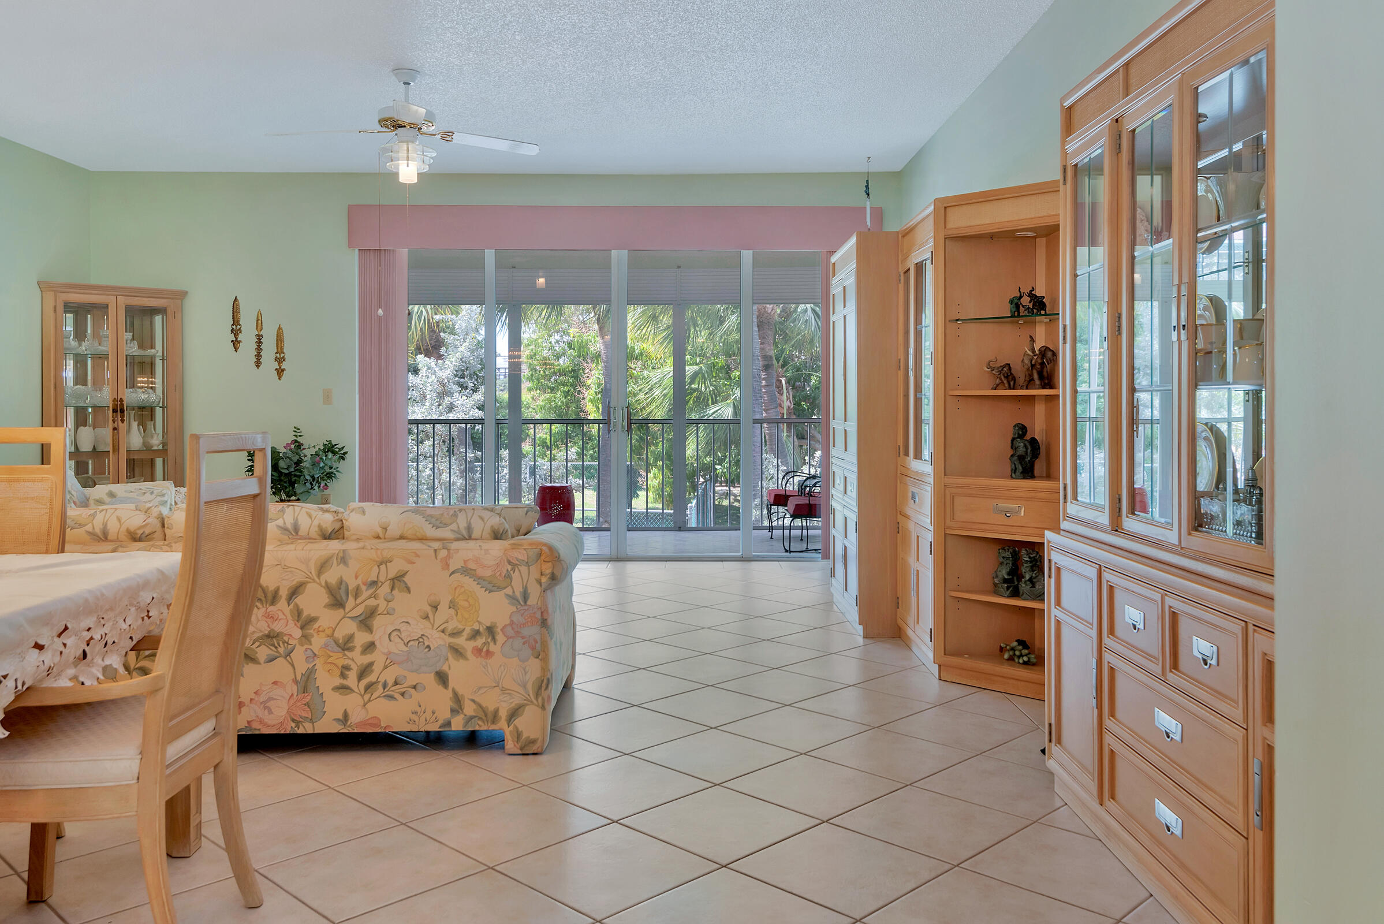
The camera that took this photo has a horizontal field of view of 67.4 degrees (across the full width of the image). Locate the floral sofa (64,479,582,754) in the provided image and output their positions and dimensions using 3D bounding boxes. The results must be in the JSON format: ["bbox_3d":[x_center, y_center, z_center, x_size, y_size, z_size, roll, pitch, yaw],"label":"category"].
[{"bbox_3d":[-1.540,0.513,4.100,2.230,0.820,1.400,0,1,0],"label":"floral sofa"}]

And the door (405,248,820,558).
[{"bbox_3d":[-0.565,-0.453,7.800,3.450,2.360,0.120,0,1,0],"label":"door"}]

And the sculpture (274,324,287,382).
[{"bbox_3d":[-3.084,-0.822,7.770,0.085,0.420,0.045,0,1,0],"label":"sculpture"}]

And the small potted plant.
[{"bbox_3d":[-2.164,0.056,5.700,0.550,0.490,0.500,0,1,0],"label":"small potted plant"}]

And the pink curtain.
[{"bbox_3d":[-2.298,-0.447,7.700,0.385,2.310,0.130,0,1,0],"label":"pink curtain"}]

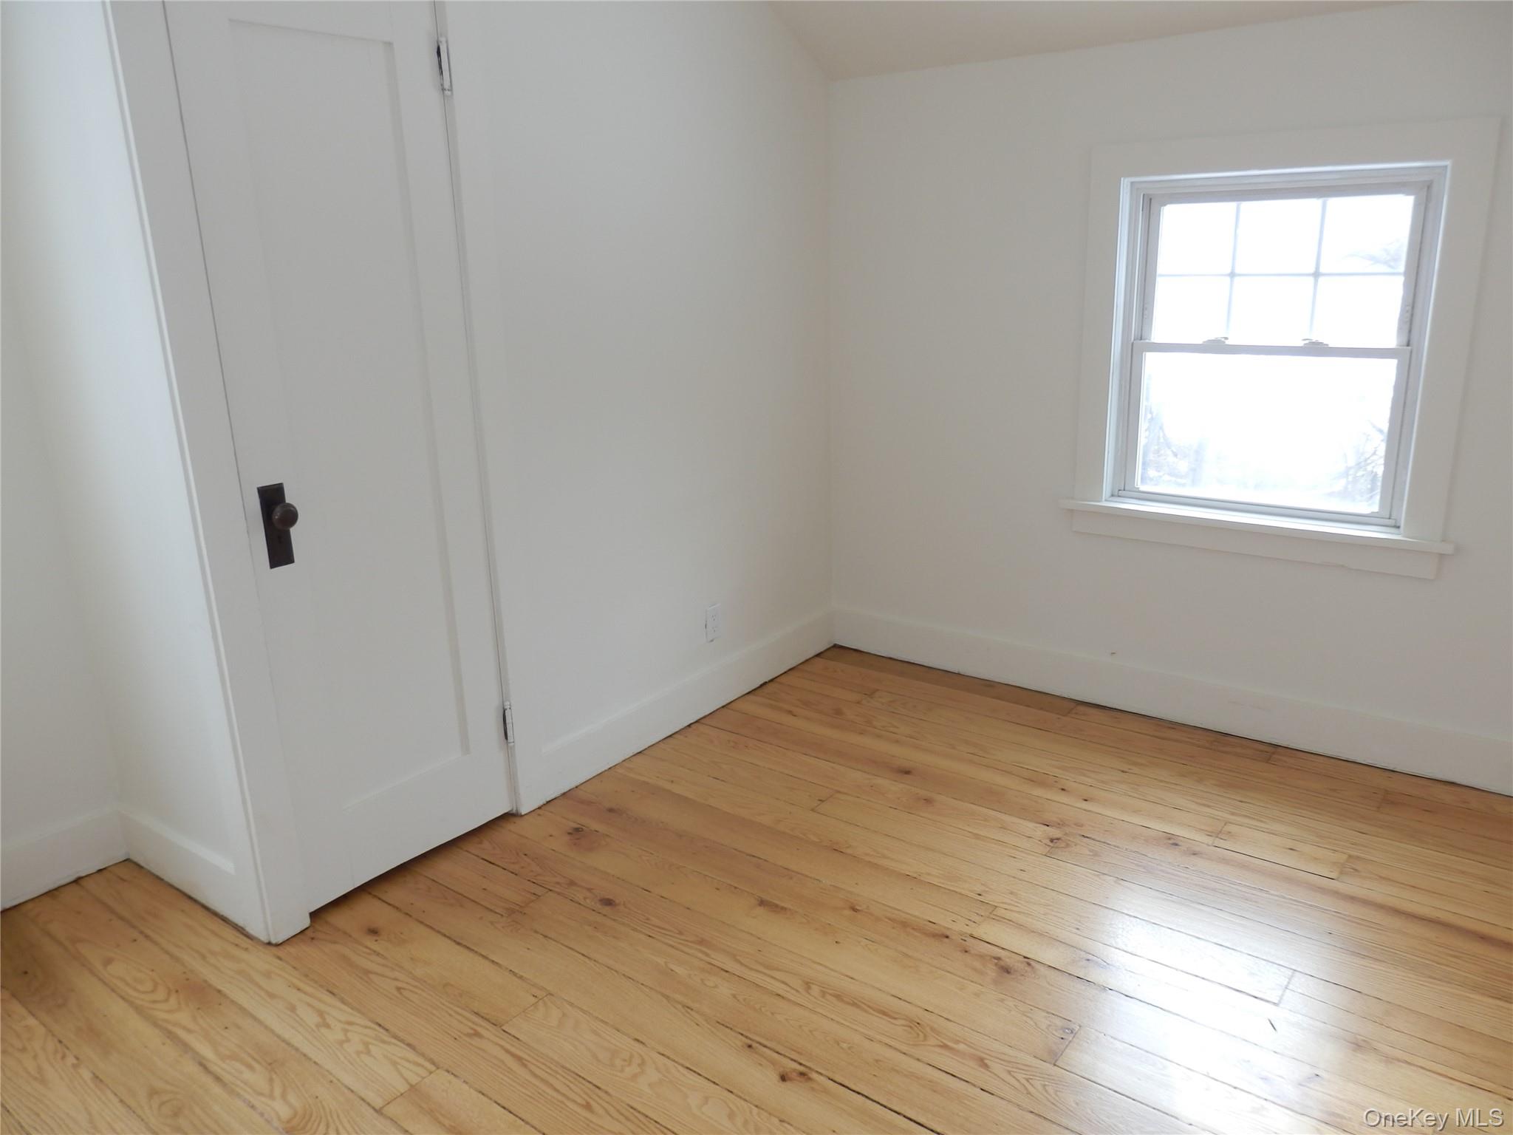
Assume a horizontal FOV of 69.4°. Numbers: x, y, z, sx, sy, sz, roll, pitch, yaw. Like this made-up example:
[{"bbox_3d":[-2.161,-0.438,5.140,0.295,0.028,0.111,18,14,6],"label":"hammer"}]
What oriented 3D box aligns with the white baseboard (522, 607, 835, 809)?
[{"bbox_3d":[-0.166,0.411,3.603,0.025,0.146,1.559,10,20,35],"label":"white baseboard"}]

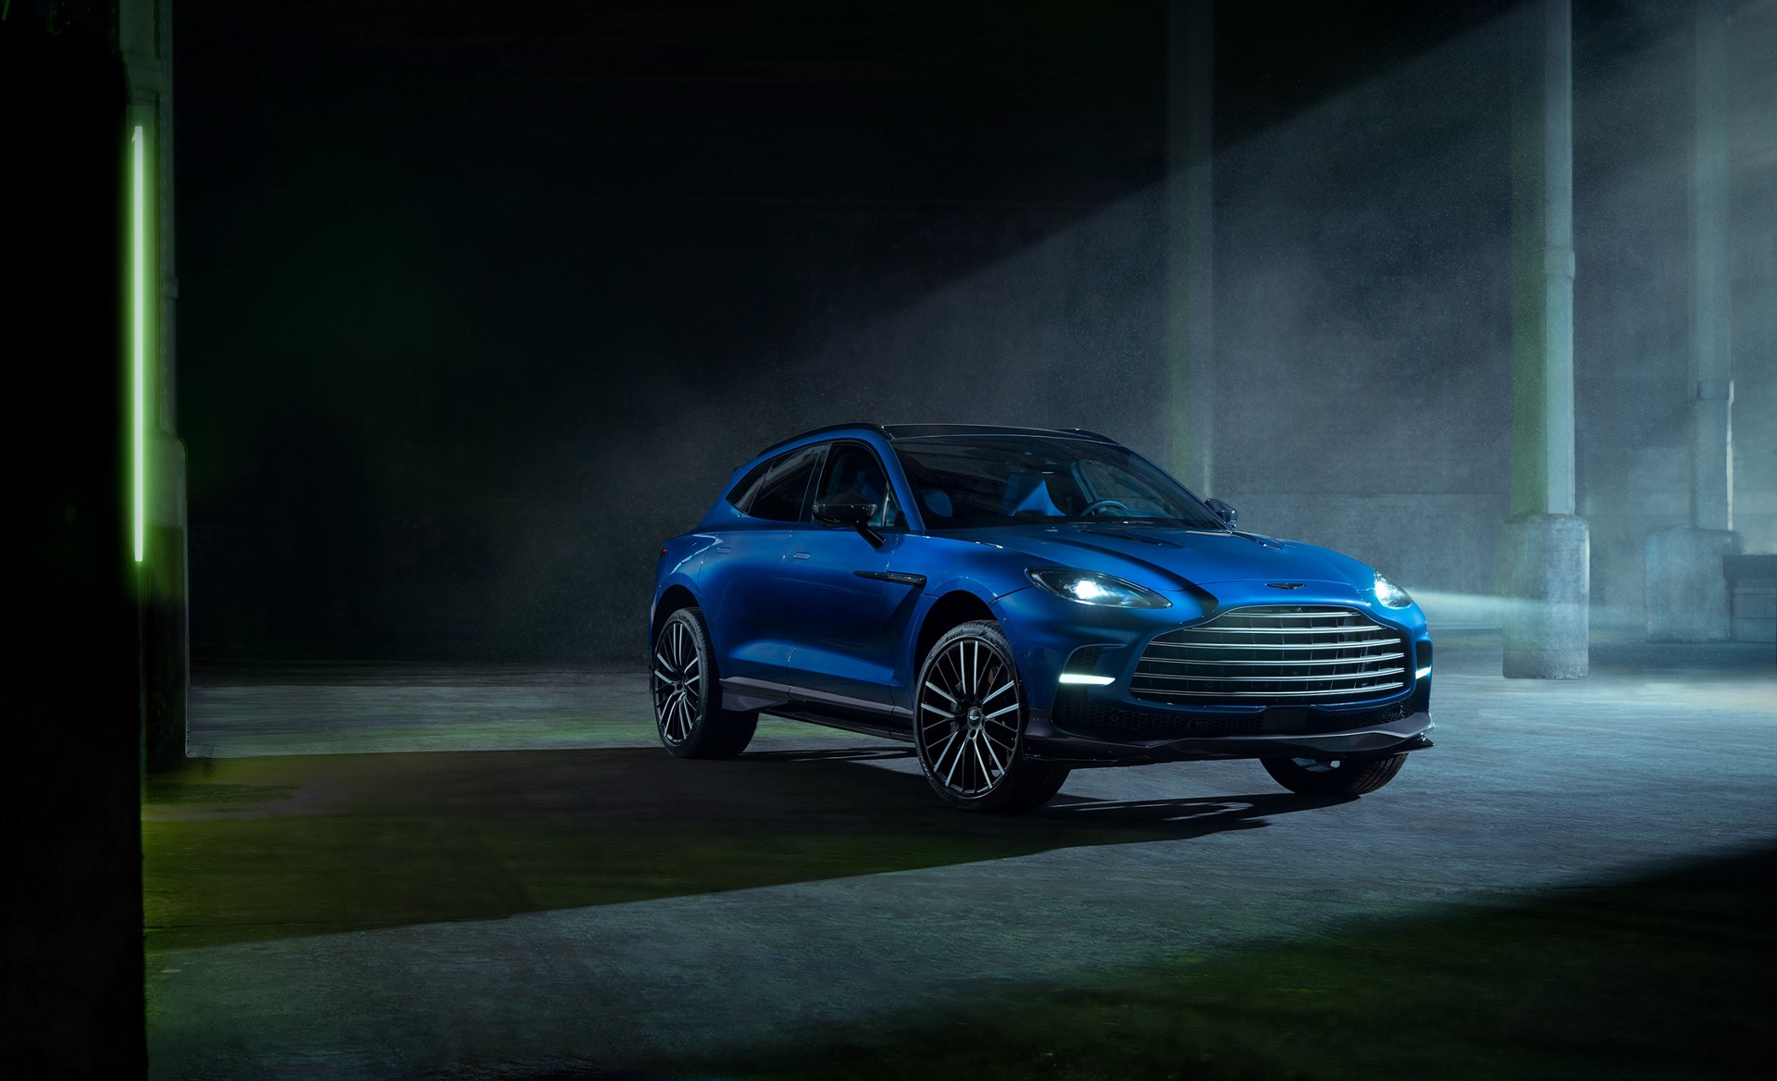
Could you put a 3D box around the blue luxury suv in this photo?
[{"bbox_3d":[0.460,0.271,11.794,2.060,1.680,5.040,1,-1,-27],"label":"blue luxury suv"}]

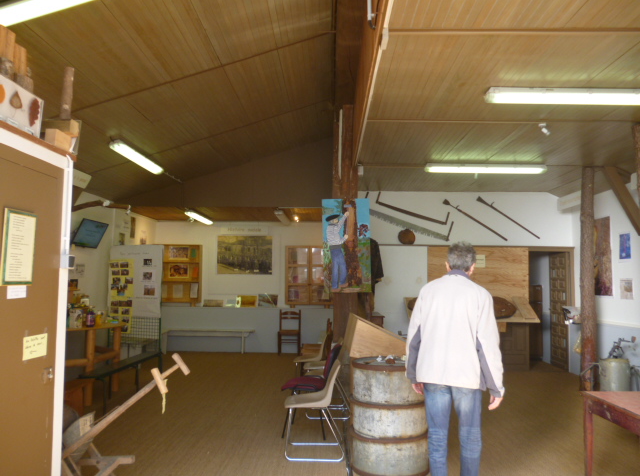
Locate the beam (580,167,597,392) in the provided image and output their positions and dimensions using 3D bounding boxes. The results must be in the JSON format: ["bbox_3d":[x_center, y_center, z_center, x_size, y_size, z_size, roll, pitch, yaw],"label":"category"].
[{"bbox_3d":[3.314,0.586,6.378,0.175,2.920,0.175,-1,-4,28],"label":"beam"}]

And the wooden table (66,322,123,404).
[{"bbox_3d":[-2.961,1.550,6.507,0.750,0.900,1.100,0,-4,2],"label":"wooden table"}]

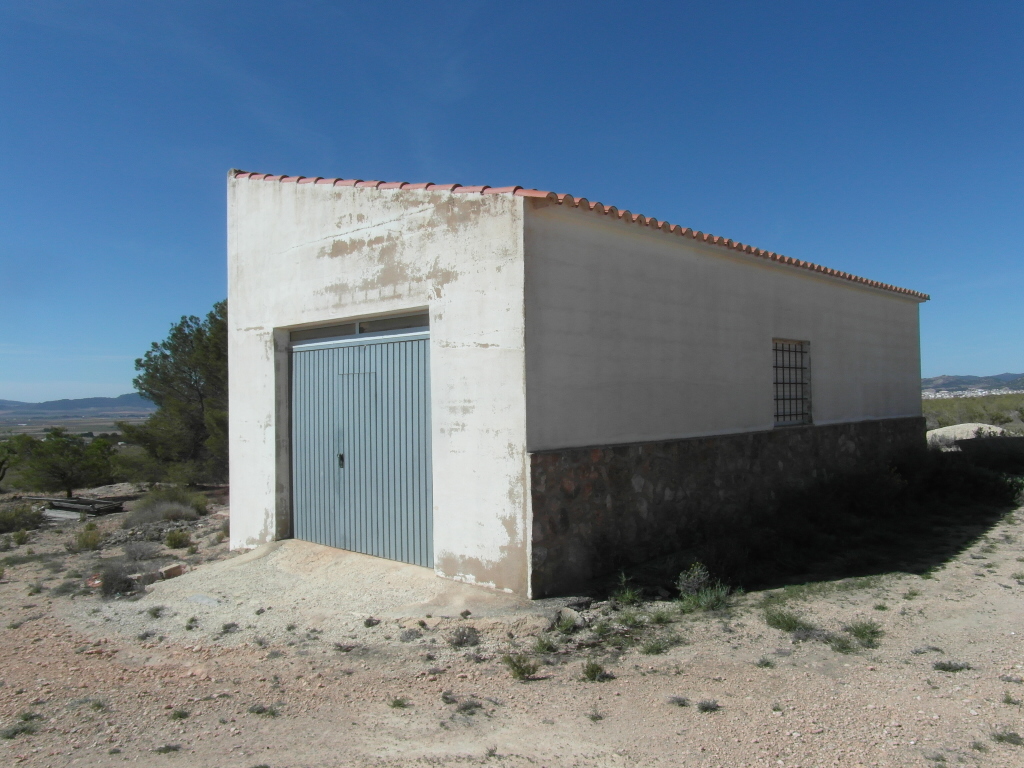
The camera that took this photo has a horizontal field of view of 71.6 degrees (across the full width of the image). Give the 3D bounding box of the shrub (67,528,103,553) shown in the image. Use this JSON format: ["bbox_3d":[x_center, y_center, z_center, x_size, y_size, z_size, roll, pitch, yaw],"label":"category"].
[{"bbox_3d":[-5.932,2.150,9.851,0.493,0.290,0.443,0,-1,-31],"label":"shrub"}]

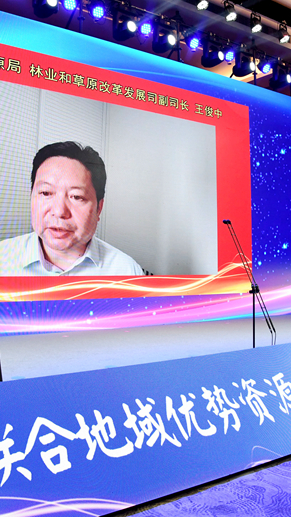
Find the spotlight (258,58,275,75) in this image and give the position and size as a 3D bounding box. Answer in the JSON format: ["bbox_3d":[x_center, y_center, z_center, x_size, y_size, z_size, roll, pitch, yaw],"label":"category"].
[{"bbox_3d":[2.529,-4.014,10.806,0.240,0.260,0.260,1,39,-38],"label":"spotlight"}]

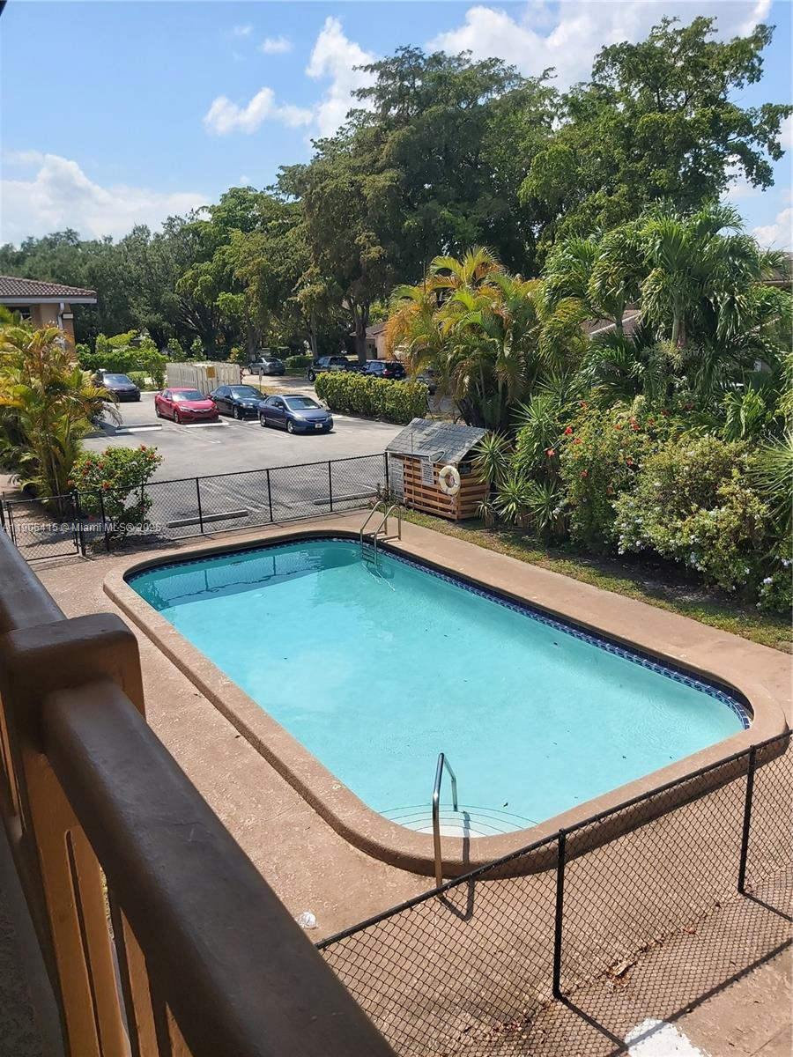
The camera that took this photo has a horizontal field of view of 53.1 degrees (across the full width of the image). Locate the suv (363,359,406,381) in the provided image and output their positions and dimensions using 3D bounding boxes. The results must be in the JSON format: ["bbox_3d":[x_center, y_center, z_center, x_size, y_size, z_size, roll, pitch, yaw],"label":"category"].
[{"bbox_3d":[-1.271,-11.411,58.038,1.880,1.690,4.650,-10,17,-31],"label":"suv"}]

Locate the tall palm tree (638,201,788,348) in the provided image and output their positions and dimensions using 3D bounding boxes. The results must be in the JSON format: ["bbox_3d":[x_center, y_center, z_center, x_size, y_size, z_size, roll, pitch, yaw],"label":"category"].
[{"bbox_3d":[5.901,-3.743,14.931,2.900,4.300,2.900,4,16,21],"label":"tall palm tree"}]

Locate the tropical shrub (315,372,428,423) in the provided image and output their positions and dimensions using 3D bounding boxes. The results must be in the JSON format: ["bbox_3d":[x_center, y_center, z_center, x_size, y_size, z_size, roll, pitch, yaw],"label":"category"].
[{"bbox_3d":[-1.388,-6.303,37.775,1.350,1.800,9.600,-9,16,-27],"label":"tropical shrub"}]

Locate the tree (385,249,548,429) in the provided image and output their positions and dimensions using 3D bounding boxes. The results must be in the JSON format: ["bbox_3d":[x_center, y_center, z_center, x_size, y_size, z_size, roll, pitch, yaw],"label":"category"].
[{"bbox_3d":[2.630,-7.010,30.200,6.000,6.900,5.400,0,14,5],"label":"tree"}]

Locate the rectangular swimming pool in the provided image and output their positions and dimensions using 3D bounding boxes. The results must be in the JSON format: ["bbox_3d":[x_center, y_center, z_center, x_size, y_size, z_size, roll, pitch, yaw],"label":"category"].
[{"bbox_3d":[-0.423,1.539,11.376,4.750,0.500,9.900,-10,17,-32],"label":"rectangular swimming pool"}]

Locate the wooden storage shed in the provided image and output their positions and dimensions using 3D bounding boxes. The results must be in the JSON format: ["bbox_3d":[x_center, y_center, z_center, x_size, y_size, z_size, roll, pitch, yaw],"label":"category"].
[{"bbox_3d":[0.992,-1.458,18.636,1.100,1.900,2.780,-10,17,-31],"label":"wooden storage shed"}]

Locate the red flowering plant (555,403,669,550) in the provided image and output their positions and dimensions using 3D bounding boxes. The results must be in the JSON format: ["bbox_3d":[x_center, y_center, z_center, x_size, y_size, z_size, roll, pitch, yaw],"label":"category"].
[{"bbox_3d":[4.150,-0.988,15.280,1.650,2.550,1.950,-10,17,-32],"label":"red flowering plant"}]

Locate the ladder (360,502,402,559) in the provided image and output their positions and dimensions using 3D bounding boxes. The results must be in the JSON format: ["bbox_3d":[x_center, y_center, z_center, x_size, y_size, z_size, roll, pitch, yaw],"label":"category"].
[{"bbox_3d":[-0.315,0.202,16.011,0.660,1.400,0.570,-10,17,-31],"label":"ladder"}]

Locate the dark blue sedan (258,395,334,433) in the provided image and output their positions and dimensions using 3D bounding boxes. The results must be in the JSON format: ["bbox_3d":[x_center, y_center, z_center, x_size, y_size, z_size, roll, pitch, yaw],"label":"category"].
[{"bbox_3d":[-4.235,-4.869,33.178,1.755,1.435,4.490,-10,17,-31],"label":"dark blue sedan"}]

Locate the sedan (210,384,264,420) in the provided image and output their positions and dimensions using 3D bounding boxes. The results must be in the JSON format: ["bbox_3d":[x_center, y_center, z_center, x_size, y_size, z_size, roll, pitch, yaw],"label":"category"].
[{"bbox_3d":[-7.580,-6.160,38.640,1.790,1.450,4.660,-10,17,-31],"label":"sedan"}]

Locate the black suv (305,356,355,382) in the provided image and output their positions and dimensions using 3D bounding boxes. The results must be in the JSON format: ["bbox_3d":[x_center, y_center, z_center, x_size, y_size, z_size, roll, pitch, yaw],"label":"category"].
[{"bbox_3d":[-5.057,-12.407,61.801,1.980,1.900,4.950,-10,17,-31],"label":"black suv"}]

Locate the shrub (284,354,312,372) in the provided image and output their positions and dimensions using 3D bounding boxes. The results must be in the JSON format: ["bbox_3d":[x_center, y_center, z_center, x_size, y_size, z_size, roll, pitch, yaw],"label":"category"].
[{"bbox_3d":[-9.072,-15.435,74.000,2.900,1.500,2.200,-10,17,-32],"label":"shrub"}]

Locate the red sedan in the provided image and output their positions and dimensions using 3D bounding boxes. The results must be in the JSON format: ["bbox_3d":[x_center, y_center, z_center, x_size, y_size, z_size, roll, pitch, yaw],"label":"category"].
[{"bbox_3d":[-10.021,-5.937,37.795,1.800,1.416,4.630,-11,17,-32],"label":"red sedan"}]

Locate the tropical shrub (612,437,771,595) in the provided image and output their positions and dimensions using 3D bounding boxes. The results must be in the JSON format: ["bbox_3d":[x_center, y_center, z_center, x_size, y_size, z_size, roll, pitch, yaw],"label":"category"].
[{"bbox_3d":[5.040,-0.450,13.743,2.100,2.205,2.577,-10,17,-31],"label":"tropical shrub"}]

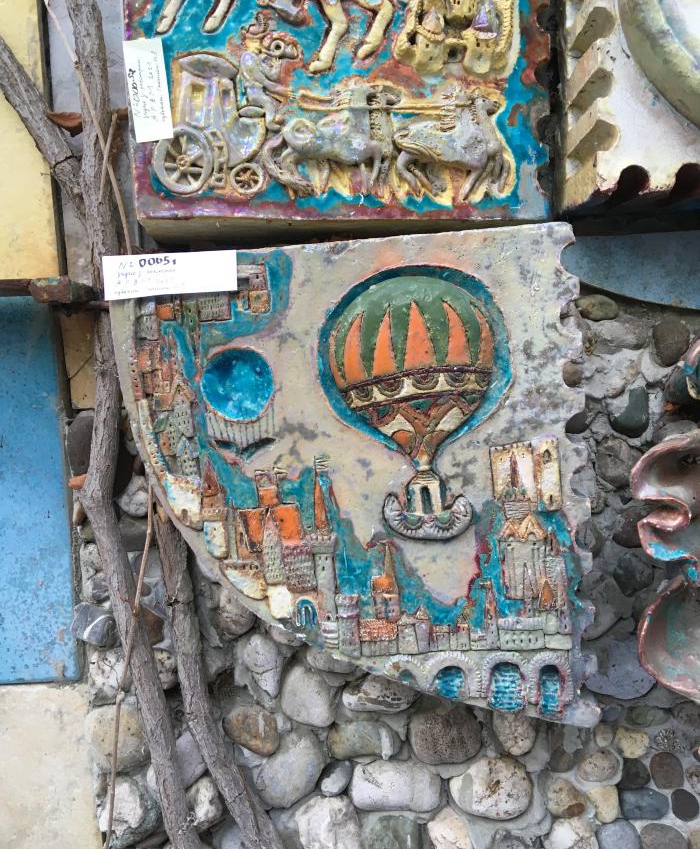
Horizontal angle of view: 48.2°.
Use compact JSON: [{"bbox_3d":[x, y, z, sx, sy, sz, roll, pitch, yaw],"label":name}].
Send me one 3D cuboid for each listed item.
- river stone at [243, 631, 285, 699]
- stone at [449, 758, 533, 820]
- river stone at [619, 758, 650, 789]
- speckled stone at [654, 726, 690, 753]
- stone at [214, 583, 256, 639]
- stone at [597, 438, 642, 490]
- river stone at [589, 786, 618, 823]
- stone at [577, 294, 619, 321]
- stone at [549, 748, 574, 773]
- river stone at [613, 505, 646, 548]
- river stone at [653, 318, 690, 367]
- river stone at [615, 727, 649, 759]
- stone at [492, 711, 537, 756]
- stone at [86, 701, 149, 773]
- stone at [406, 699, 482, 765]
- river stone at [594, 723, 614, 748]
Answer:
[{"bbox_3d":[-0.091,0.254,0.824,0.044,0.069,0.039,-2,8,2],"label":"river stone"},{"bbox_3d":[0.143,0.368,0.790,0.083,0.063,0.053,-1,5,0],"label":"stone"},{"bbox_3d":[0.312,0.385,0.861,0.037,0.036,0.029,-2,5,0],"label":"river stone"},{"bbox_3d":[0.382,0.373,0.925,0.041,0.031,0.028,-1,7,0],"label":"speckled stone"},{"bbox_3d":[-0.119,0.194,0.817,0.045,0.061,0.040,-2,8,2],"label":"stone"},{"bbox_3d":[0.292,0.042,0.844,0.048,0.056,0.033,-2,5,0],"label":"stone"},{"bbox_3d":[0.281,0.421,0.864,0.034,0.040,0.027,-2,5,0],"label":"river stone"},{"bbox_3d":[0.242,-0.115,0.765,0.041,0.026,0.025,-2,8,2],"label":"stone"},{"bbox_3d":[0.225,0.355,0.828,0.026,0.027,0.019,-2,8,2],"label":"stone"},{"bbox_3d":[0.286,0.103,0.793,0.040,0.044,0.030,-2,8,2],"label":"river stone"},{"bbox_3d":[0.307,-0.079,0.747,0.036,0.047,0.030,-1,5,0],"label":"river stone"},{"bbox_3d":[0.283,0.320,0.786,0.034,0.031,0.024,-1,5,0],"label":"river stone"},{"bbox_3d":[0.165,0.306,0.784,0.047,0.053,0.036,-1,5,0],"label":"stone"},{"bbox_3d":[-0.248,0.336,0.840,0.068,0.078,0.052,-2,8,2],"label":"stone"},{"bbox_3d":[0.101,0.325,0.828,0.077,0.069,0.051,-2,8,2],"label":"stone"},{"bbox_3d":[0.268,0.327,0.823,0.021,0.028,0.018,-2,8,2],"label":"river stone"}]

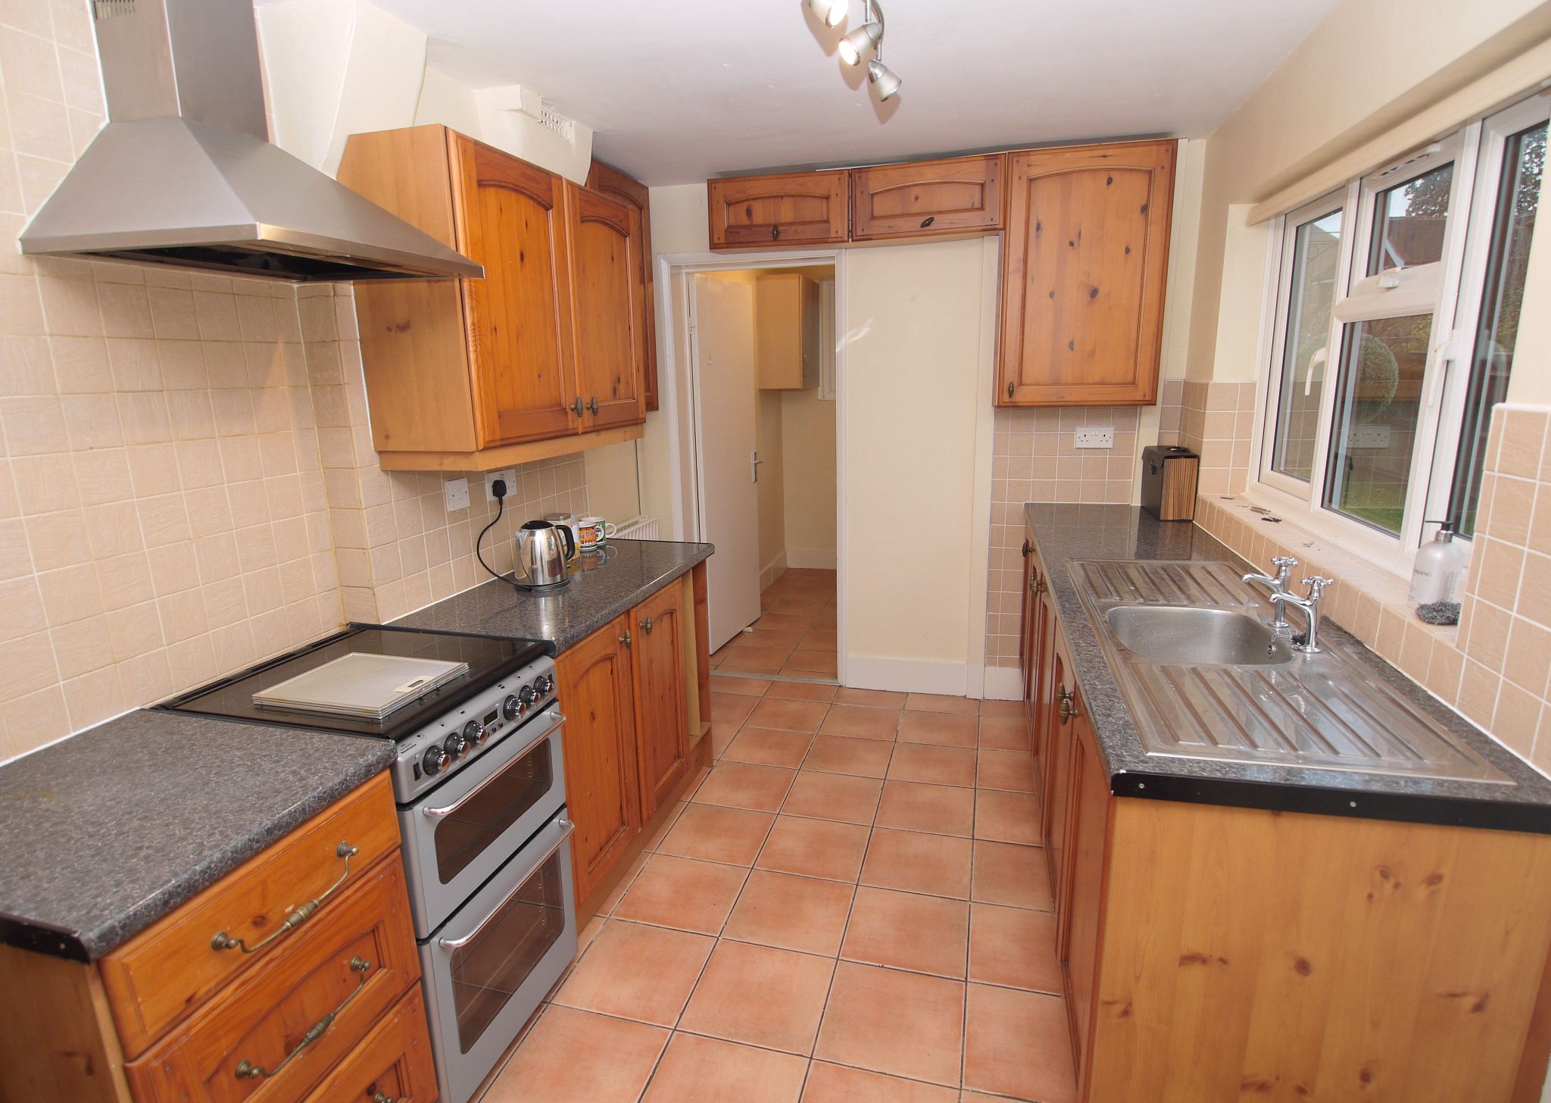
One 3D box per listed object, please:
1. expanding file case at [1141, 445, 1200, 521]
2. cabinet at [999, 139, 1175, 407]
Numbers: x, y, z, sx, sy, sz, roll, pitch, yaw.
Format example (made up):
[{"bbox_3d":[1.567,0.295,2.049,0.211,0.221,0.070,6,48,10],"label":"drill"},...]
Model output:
[{"bbox_3d":[1.547,-0.271,3.171,0.120,0.250,0.320,2,13,11],"label":"expanding file case"},{"bbox_3d":[1.207,-1.062,3.200,0.600,0.945,0.235,3,13,15],"label":"cabinet"}]

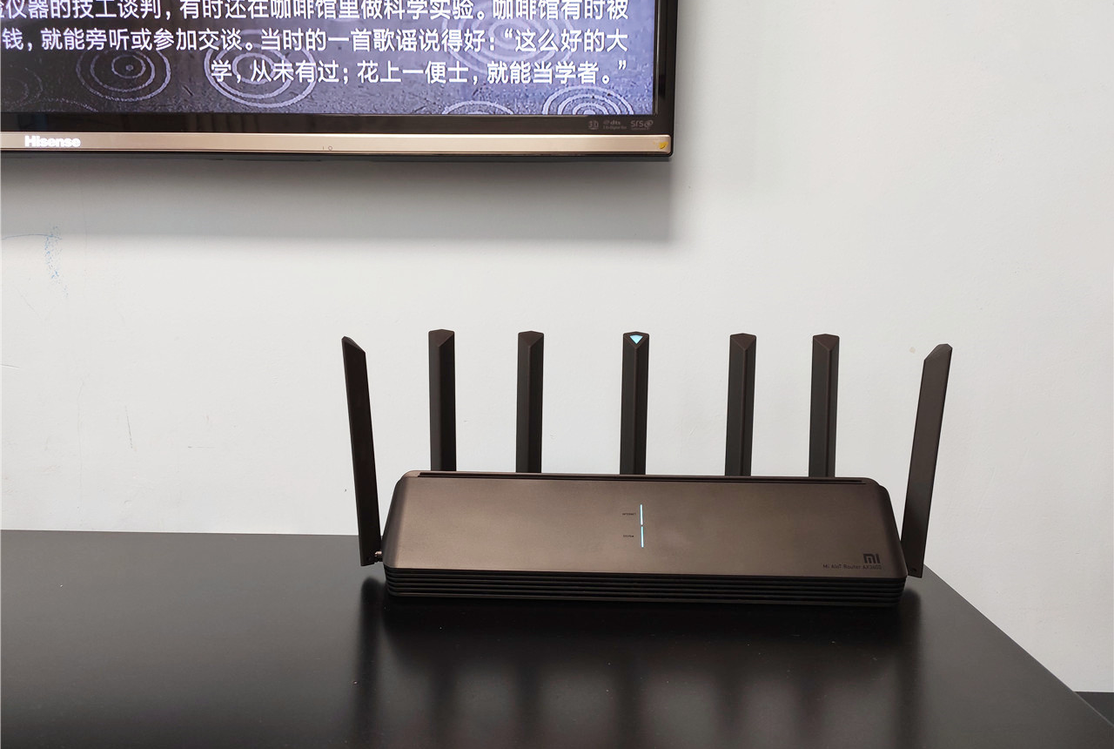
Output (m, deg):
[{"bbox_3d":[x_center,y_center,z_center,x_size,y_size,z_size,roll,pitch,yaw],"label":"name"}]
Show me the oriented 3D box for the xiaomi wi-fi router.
[{"bbox_3d":[0.061,0.059,0.596,0.422,0.177,0.131,1,8,1],"label":"xiaomi wi-fi router"}]

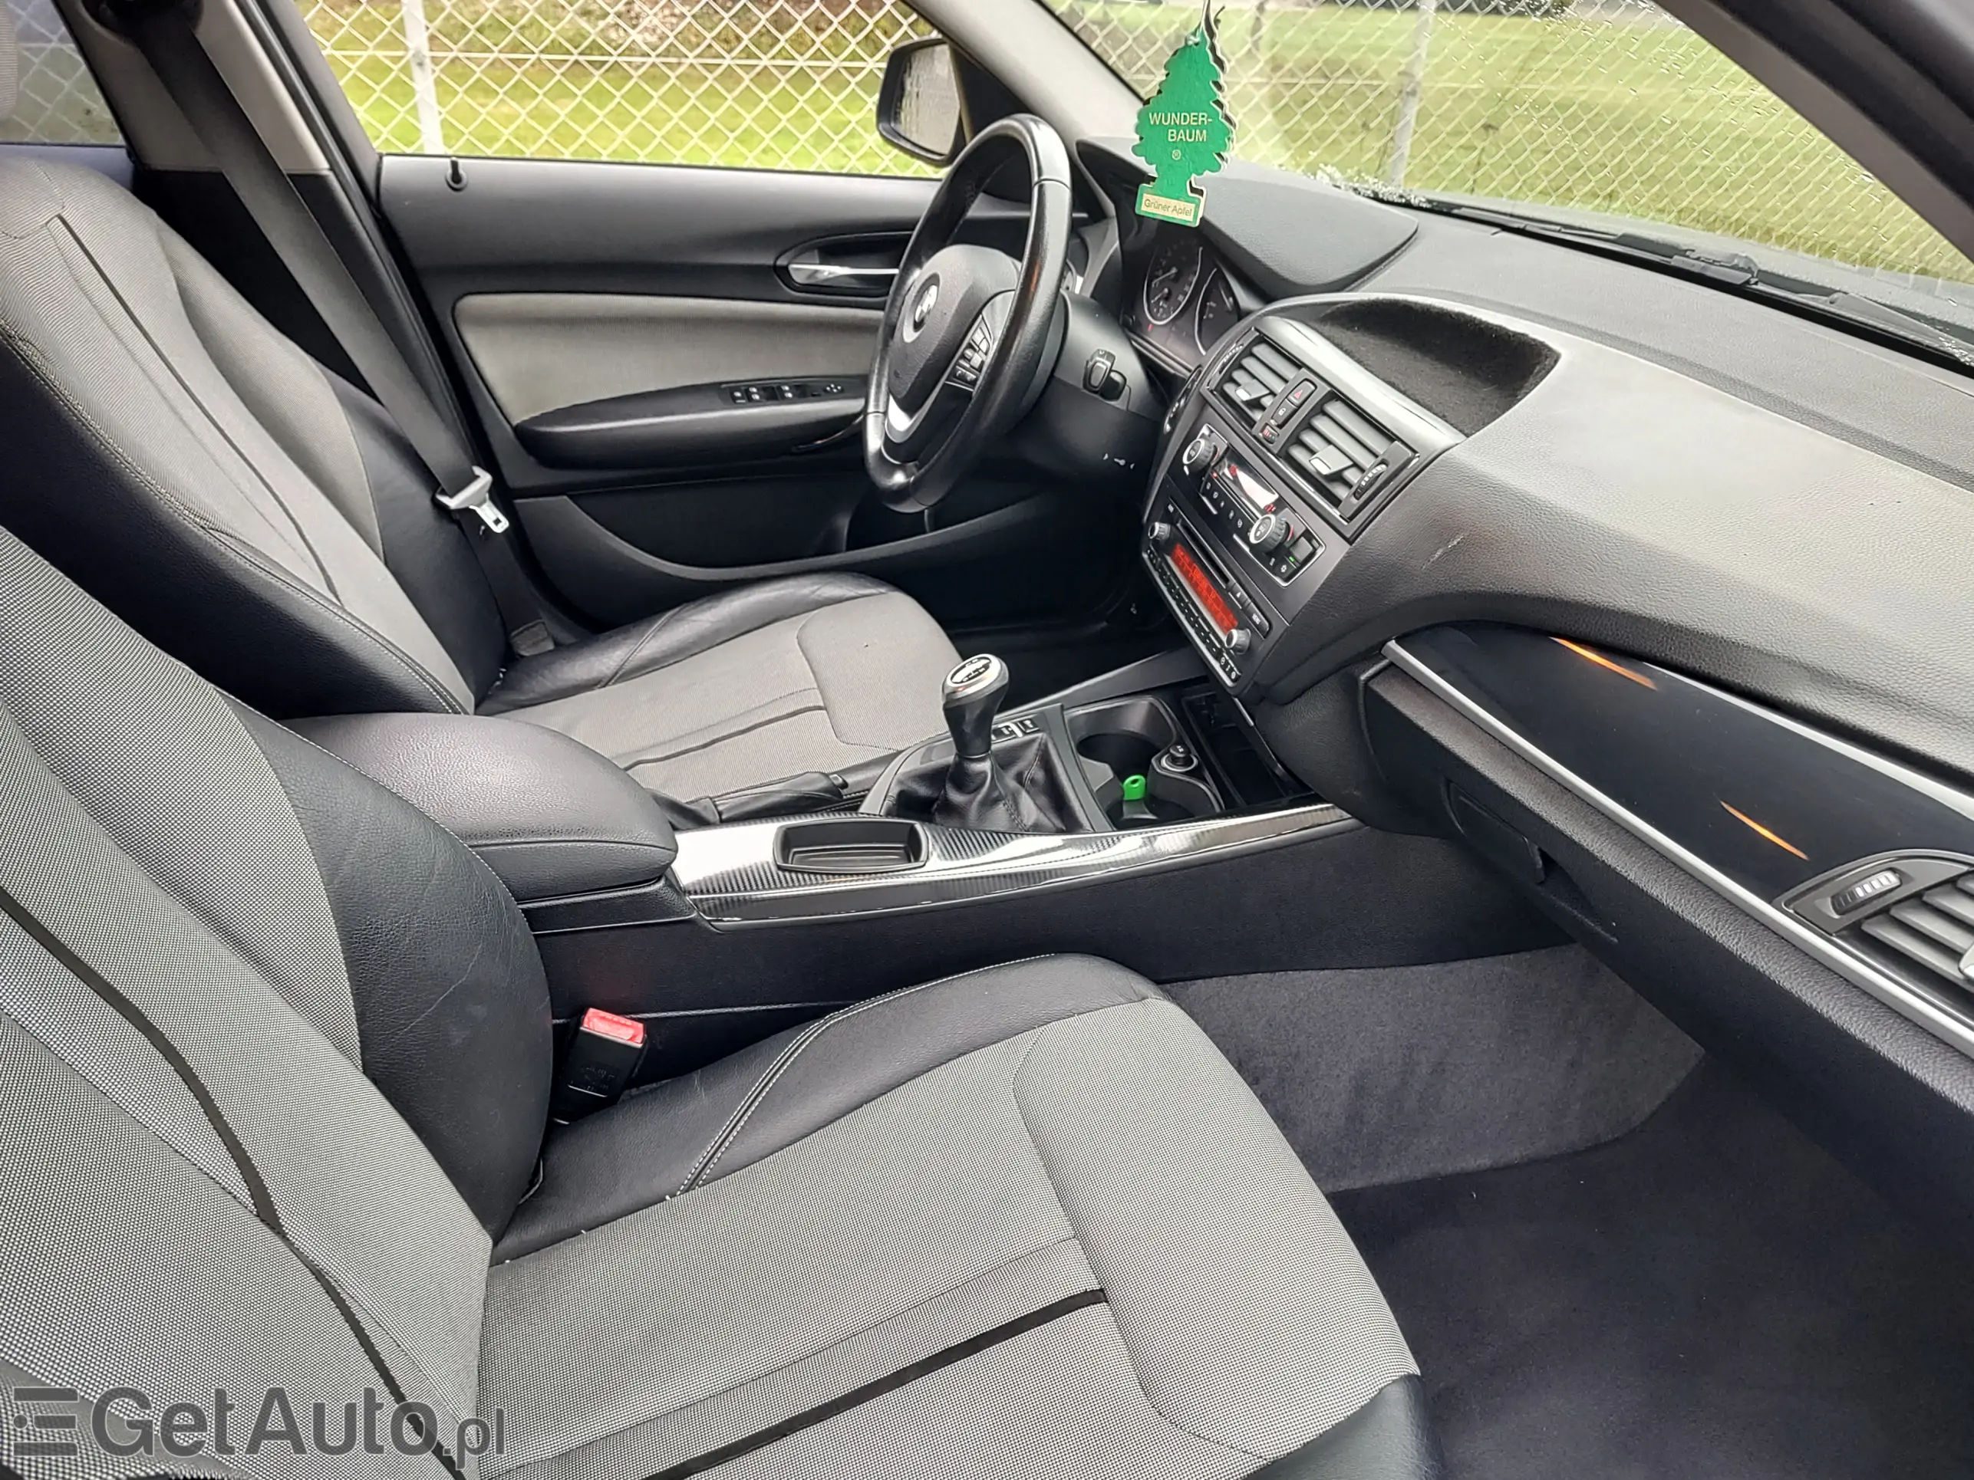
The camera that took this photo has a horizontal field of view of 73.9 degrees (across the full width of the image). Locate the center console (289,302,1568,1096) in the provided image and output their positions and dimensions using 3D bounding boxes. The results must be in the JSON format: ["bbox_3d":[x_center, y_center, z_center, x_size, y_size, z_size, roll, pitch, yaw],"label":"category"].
[{"bbox_3d":[-0.062,-0.021,1.024,1.020,0.540,0.270,-9,33,-17],"label":"center console"}]

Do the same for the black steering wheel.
[{"bbox_3d":[-0.009,-0.398,1.263,0.090,0.375,0.375,12,25,-28],"label":"black steering wheel"}]

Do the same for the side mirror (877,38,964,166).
[{"bbox_3d":[-0.048,-0.796,1.647,0.125,0.155,0.225,-15,35,-25],"label":"side mirror"}]

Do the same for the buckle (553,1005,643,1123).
[{"bbox_3d":[-0.276,0.230,0.908,0.042,0.090,0.025,17,23,-30],"label":"buckle"}]

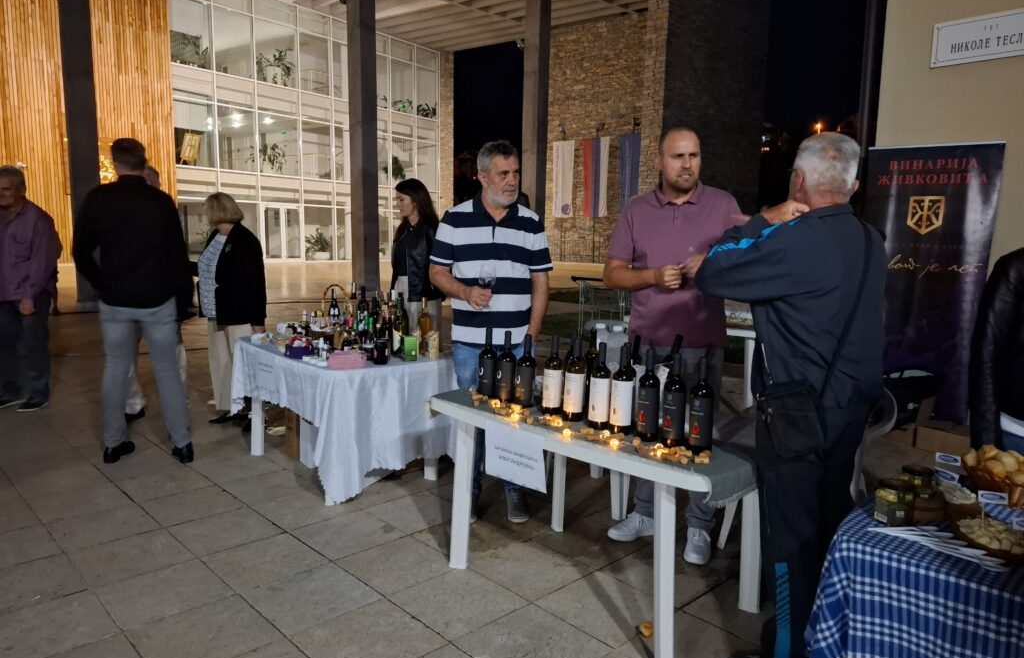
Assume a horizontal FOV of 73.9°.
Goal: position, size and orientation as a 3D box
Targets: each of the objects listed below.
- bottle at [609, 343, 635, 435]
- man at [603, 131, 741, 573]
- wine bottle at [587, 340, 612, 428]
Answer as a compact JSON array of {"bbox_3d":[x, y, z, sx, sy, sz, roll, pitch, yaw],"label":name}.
[{"bbox_3d":[0.379,0.205,2.344,0.075,0.300,0.075,1,7,0],"label":"bottle"},{"bbox_3d":[0.727,0.046,2.970,0.590,1.820,0.420,2,7,6],"label":"man"},{"bbox_3d":[0.317,0.199,2.418,0.077,0.303,0.077,5,8,30],"label":"wine bottle"}]

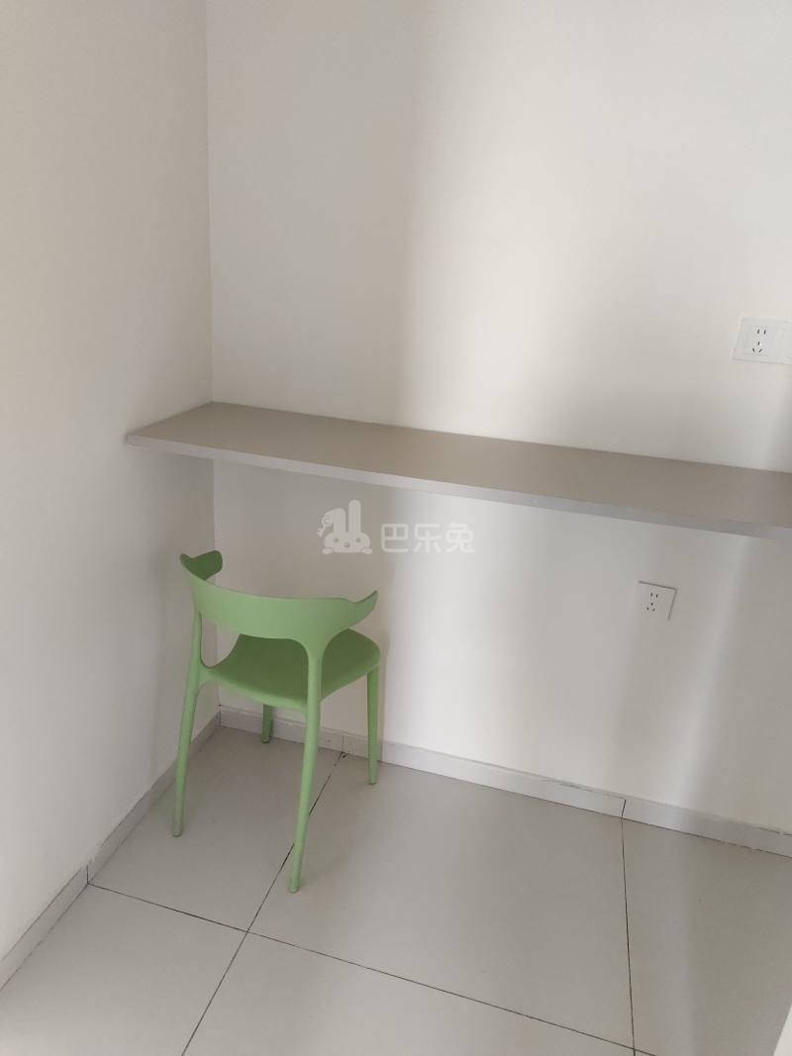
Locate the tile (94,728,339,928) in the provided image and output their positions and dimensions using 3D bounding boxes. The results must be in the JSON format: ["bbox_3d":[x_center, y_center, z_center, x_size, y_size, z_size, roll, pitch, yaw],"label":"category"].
[{"bbox_3d":[-0.432,0.748,1.848,0.398,0.013,0.629,9,21,12],"label":"tile"}]

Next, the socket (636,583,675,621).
[{"bbox_3d":[0.625,0.179,1.692,0.086,0.086,0.010,9,21,12],"label":"socket"}]

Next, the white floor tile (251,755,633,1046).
[{"bbox_3d":[0.148,0.840,1.719,0.805,0.013,0.629,9,21,12],"label":"white floor tile"}]

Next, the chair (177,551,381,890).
[{"bbox_3d":[-0.279,0.406,1.745,0.450,0.705,0.460,13,22,21],"label":"chair"}]

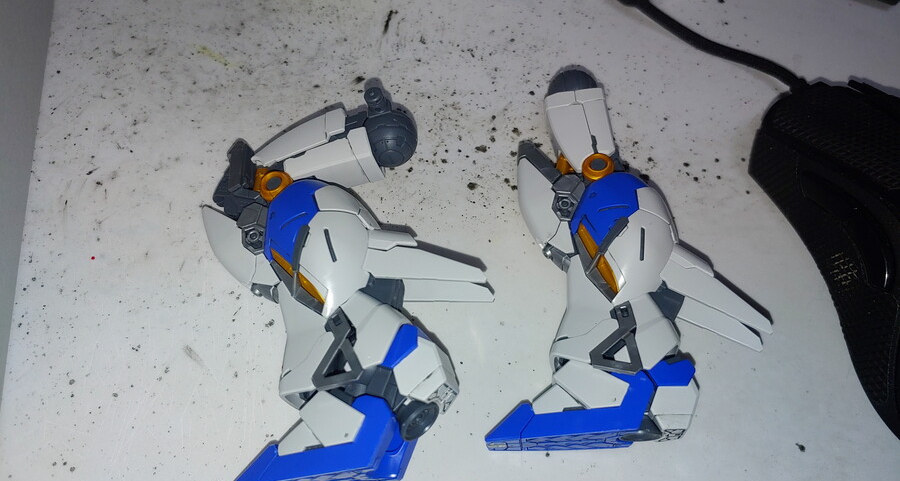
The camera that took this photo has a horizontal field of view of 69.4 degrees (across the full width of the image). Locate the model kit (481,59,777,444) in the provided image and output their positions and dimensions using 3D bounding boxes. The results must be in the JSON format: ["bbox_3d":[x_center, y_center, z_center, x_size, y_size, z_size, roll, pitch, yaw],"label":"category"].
[{"bbox_3d":[0.045,-0.006,0.159,0.065,0.031,0.118,8,56,-3],"label":"model kit"}]

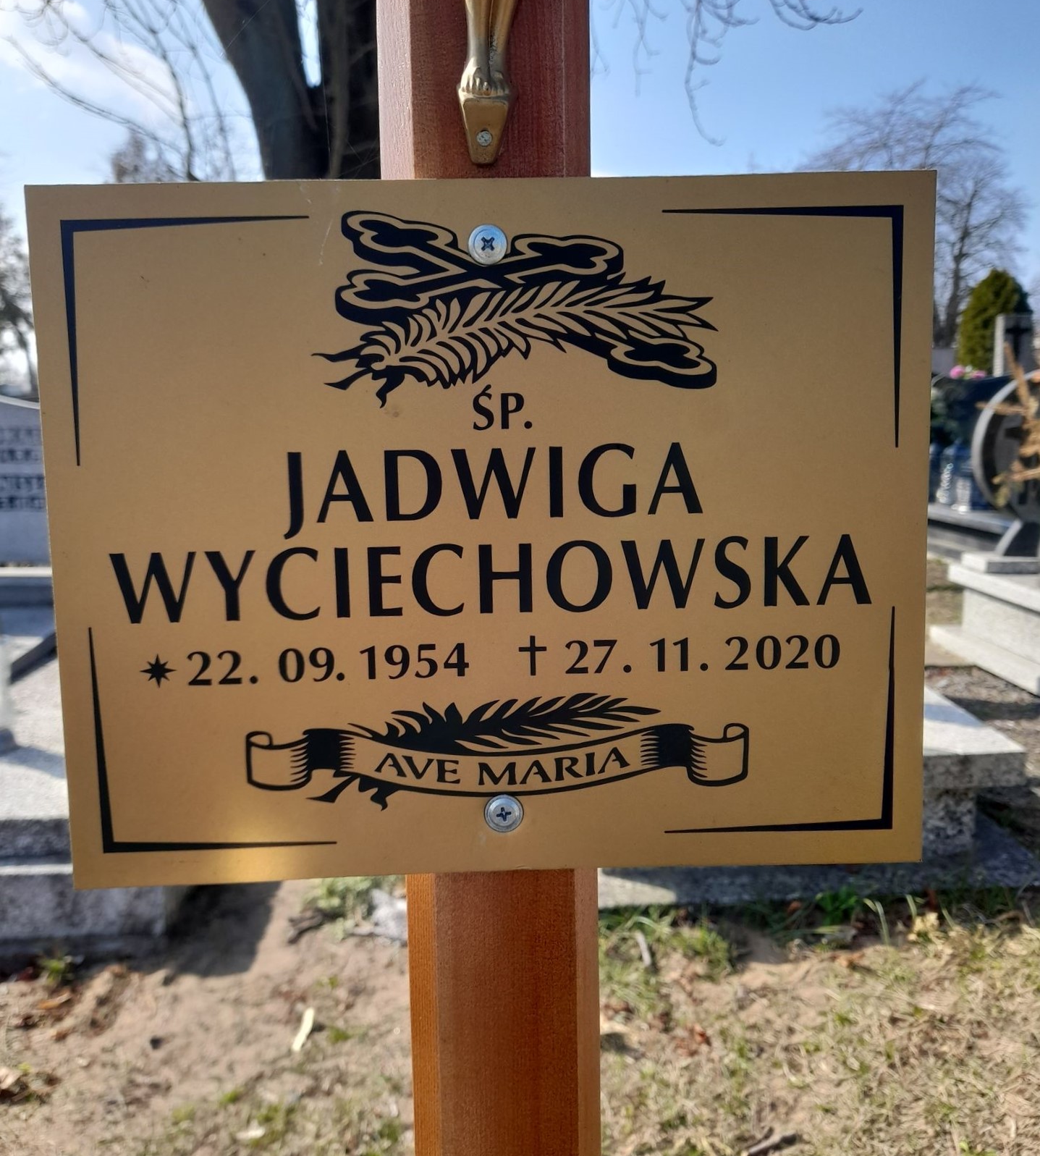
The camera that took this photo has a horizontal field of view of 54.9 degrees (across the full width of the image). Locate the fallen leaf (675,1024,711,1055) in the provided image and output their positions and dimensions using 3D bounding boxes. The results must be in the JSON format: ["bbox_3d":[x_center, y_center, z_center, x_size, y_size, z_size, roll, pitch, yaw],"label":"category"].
[{"bbox_3d":[0.338,0.901,1.956,0.065,0.027,0.065,-1,6,0],"label":"fallen leaf"}]

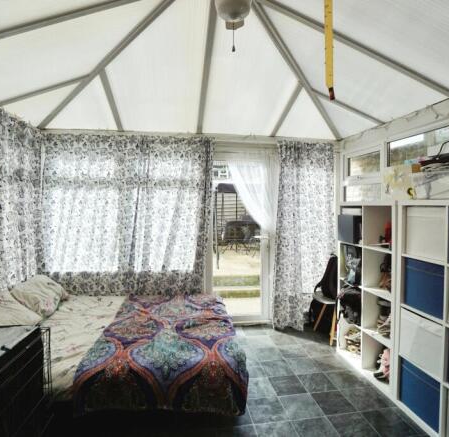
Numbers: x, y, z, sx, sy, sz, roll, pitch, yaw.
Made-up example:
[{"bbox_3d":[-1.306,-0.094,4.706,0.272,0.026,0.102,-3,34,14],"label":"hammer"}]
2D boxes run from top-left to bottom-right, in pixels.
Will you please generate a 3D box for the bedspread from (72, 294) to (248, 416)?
[{"bbox_3d":[-0.464,1.030,2.393,1.060,0.360,1.420,0,2,-3],"label":"bedspread"}]

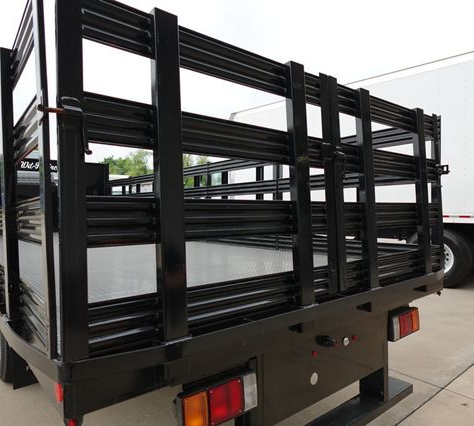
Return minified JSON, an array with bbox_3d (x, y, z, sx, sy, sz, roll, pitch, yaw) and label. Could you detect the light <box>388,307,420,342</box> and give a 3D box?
[{"bbox_3d":[1.006,0.683,2.196,0.310,0.145,0.080,0,-3,-38],"label":"light"}]

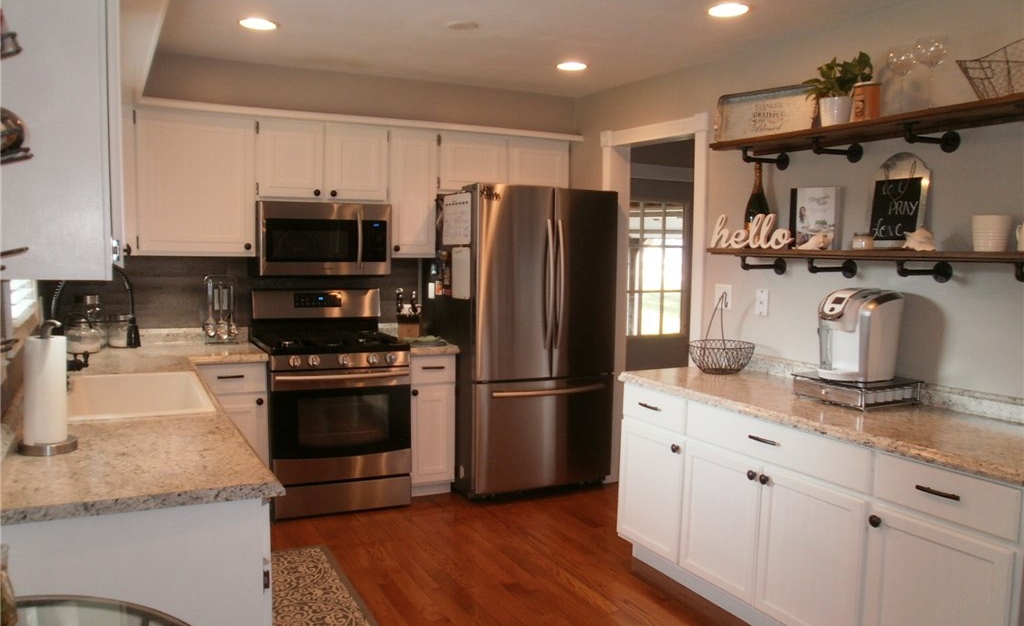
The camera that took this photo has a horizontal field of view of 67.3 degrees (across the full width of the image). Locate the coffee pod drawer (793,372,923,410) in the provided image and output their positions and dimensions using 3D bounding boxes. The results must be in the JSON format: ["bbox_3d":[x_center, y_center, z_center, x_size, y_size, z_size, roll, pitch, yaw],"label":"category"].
[{"bbox_3d":[1.356,0.304,3.049,0.325,0.080,0.340,-1,5,-27],"label":"coffee pod drawer"}]

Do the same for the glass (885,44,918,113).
[{"bbox_3d":[1.397,-0.823,2.756,0.115,0.260,0.115,-2,6,-29],"label":"glass"}]

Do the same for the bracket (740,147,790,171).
[{"bbox_3d":[1.137,-0.698,3.496,0.266,0.085,0.081,-1,5,-27],"label":"bracket"}]

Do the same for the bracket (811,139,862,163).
[{"bbox_3d":[1.296,-0.656,3.097,0.265,0.090,0.080,-2,6,-29],"label":"bracket"}]

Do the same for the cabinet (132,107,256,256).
[{"bbox_3d":[-1.785,-0.706,4.346,0.627,0.768,0.319,-1,5,-22],"label":"cabinet"}]

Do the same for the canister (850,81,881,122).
[{"bbox_3d":[1.375,-0.812,2.990,0.114,0.167,0.114,-1,5,-27],"label":"canister"}]

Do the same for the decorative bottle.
[{"bbox_3d":[1.094,-0.473,3.423,0.110,0.385,0.110,-2,6,-29],"label":"decorative bottle"}]

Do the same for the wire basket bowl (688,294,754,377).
[{"bbox_3d":[0.967,0.106,3.538,0.295,0.370,0.295,1,5,0],"label":"wire basket bowl"}]

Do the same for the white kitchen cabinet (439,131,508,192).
[{"bbox_3d":[-0.297,-0.943,4.936,0.460,0.355,0.319,-1,5,-22],"label":"white kitchen cabinet"}]

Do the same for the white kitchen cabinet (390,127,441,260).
[{"bbox_3d":[-0.656,-0.730,4.808,0.310,0.768,0.319,-1,5,-22],"label":"white kitchen cabinet"}]

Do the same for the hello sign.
[{"bbox_3d":[1.037,-0.354,3.338,0.025,0.150,0.425,-3,6,-37],"label":"hello sign"}]

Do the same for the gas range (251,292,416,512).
[{"bbox_3d":[-1.030,0.483,4.413,0.743,1.196,0.729,-1,5,-24],"label":"gas range"}]

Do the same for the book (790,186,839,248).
[{"bbox_3d":[1.258,-0.391,3.222,0.035,0.254,0.205,2,3,-44],"label":"book"}]

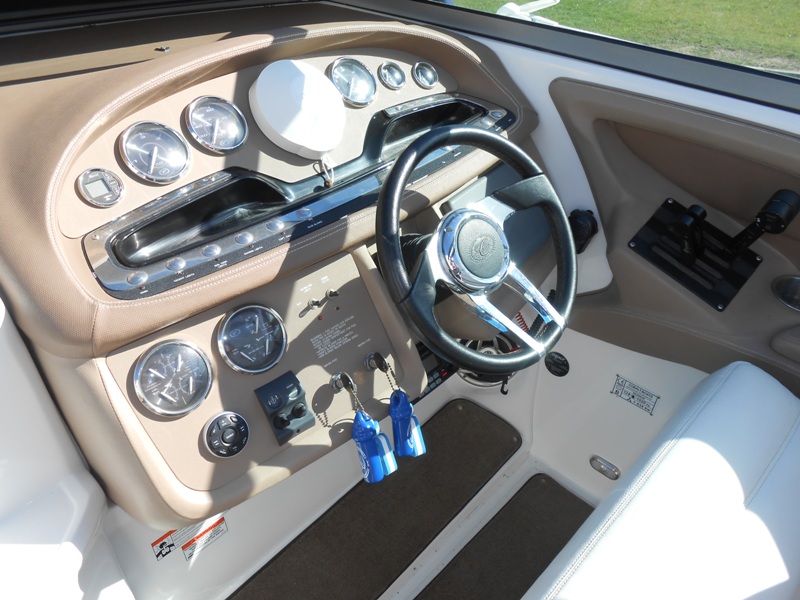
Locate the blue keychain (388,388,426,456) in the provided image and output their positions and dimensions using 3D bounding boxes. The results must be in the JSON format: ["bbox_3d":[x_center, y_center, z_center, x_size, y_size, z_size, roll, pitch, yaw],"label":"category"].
[{"bbox_3d":[0.010,0.193,0.965,0.049,0.111,0.036,-17,26,-18],"label":"blue keychain"}]

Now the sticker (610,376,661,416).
[{"bbox_3d":[0.513,0.208,1.310,0.096,0.048,0.002,30,37,33],"label":"sticker"}]

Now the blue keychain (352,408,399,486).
[{"bbox_3d":[-0.040,0.221,0.925,0.049,0.113,0.036,-21,20,-17],"label":"blue keychain"}]

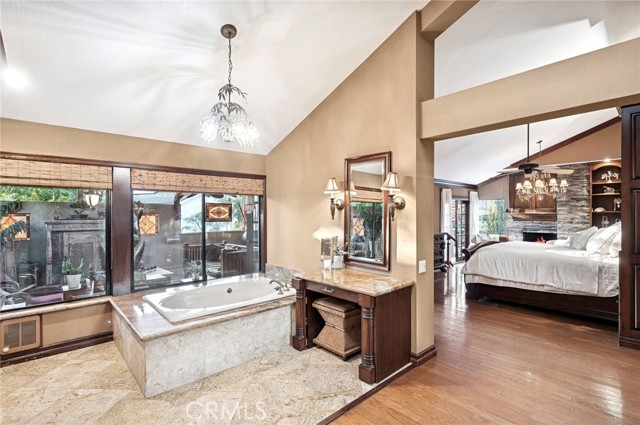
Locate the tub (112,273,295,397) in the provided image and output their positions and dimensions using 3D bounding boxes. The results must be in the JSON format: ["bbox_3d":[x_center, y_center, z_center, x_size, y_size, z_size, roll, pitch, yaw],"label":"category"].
[{"bbox_3d":[-1.110,1.206,3.567,2.059,0.489,1.464,0,0,-43],"label":"tub"}]

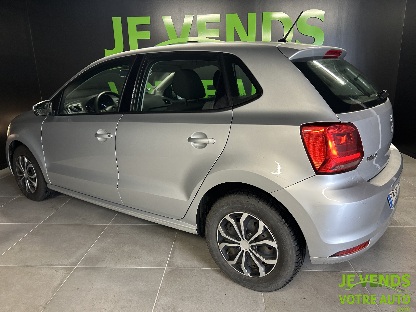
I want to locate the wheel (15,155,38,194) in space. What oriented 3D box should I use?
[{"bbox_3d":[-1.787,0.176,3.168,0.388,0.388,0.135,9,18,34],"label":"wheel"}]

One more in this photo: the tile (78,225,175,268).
[{"bbox_3d":[-0.559,0.667,2.356,0.600,0.010,0.600,0,15,4],"label":"tile"}]

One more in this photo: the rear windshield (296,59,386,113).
[{"bbox_3d":[0.920,-0.481,1.984,0.440,0.120,1.200,51,36,13],"label":"rear windshield"}]

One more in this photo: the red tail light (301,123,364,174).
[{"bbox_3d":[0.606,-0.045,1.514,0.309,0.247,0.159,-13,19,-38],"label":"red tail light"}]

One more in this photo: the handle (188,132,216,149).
[{"bbox_3d":[-0.036,-0.084,1.734,0.195,0.090,0.055,9,18,34],"label":"handle"}]

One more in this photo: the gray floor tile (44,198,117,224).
[{"bbox_3d":[-1.126,0.517,2.975,0.600,0.010,0.600,0,15,4],"label":"gray floor tile"}]

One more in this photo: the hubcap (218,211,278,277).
[{"bbox_3d":[0.243,0.491,1.796,0.388,0.388,0.135,9,18,34],"label":"hubcap"}]

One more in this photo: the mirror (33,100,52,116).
[{"bbox_3d":[-1.347,-0.388,2.546,0.110,0.130,0.185,9,18,34],"label":"mirror"}]

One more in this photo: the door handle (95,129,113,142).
[{"bbox_3d":[-0.739,-0.139,2.224,0.200,0.090,0.055,9,18,34],"label":"door handle"}]

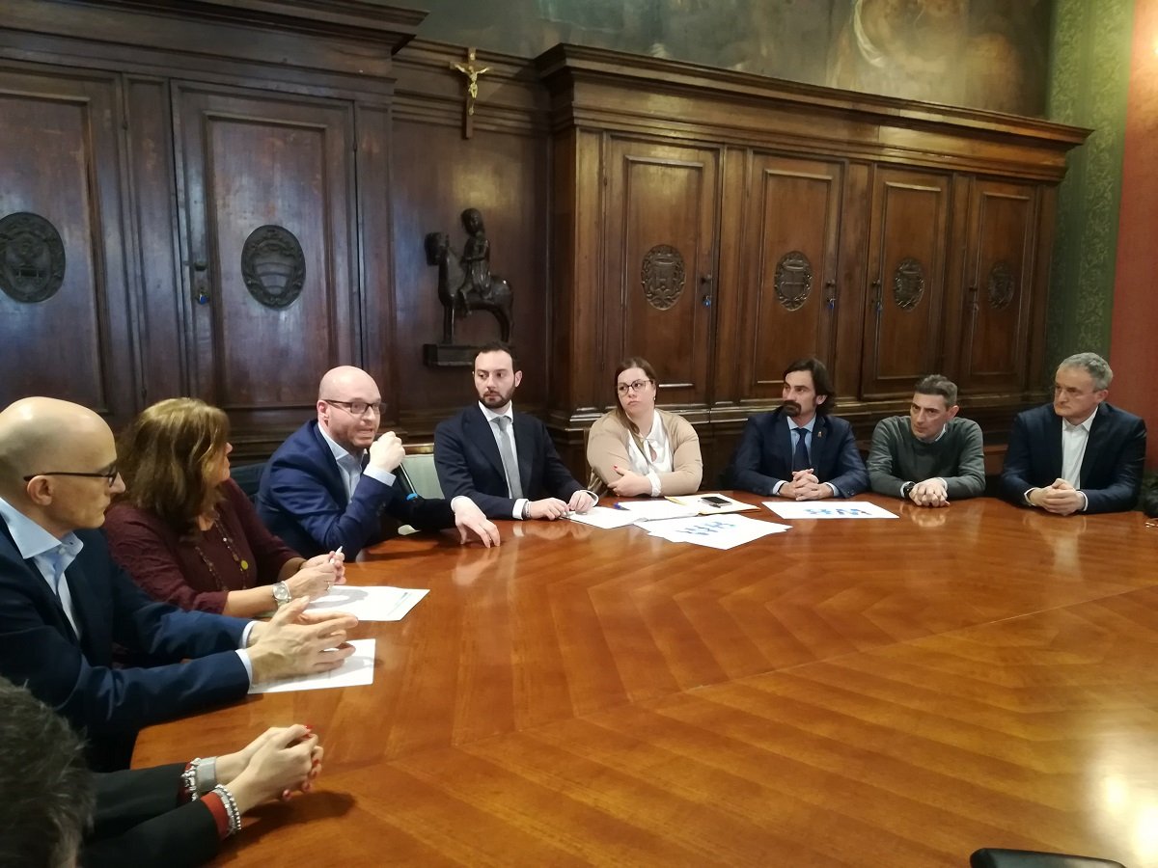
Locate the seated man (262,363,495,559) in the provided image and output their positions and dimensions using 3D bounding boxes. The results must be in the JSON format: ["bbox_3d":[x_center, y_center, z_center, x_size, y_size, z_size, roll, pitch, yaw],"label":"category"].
[{"bbox_3d":[-0.681,0.439,2.633,0.750,1.280,0.600,7,10,41],"label":"seated man"}]

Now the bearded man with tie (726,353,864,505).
[{"bbox_3d":[0.882,0.332,3.568,0.560,1.270,0.780,1,7,7],"label":"bearded man with tie"}]

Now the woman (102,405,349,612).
[{"bbox_3d":[-0.945,0.523,2.211,0.700,1.220,0.530,3,8,22],"label":"woman"}]

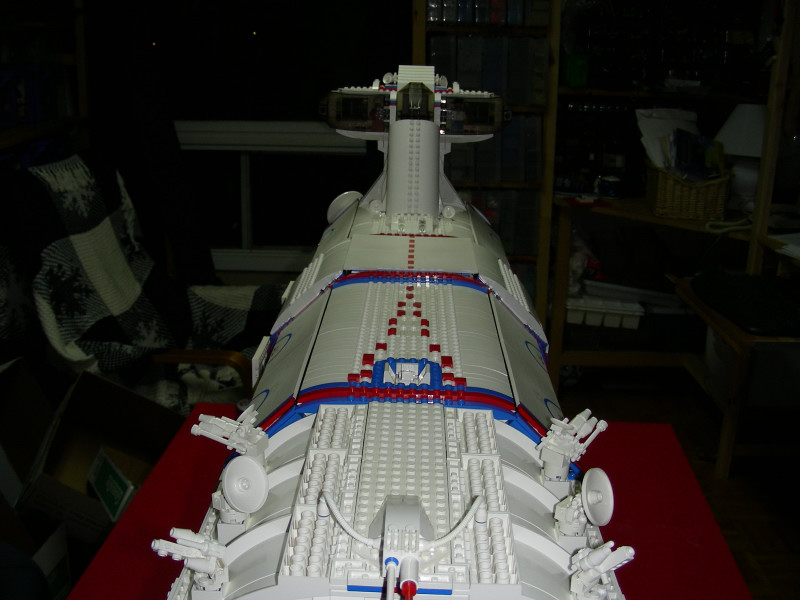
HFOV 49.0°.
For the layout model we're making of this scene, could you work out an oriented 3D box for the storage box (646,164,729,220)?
[{"bbox_3d":[1.039,-0.392,3.109,0.260,0.165,0.200,4,18,9],"label":"storage box"}]

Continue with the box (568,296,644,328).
[{"bbox_3d":[0.799,0.044,3.421,0.310,0.070,0.160,5,18,11],"label":"box"}]

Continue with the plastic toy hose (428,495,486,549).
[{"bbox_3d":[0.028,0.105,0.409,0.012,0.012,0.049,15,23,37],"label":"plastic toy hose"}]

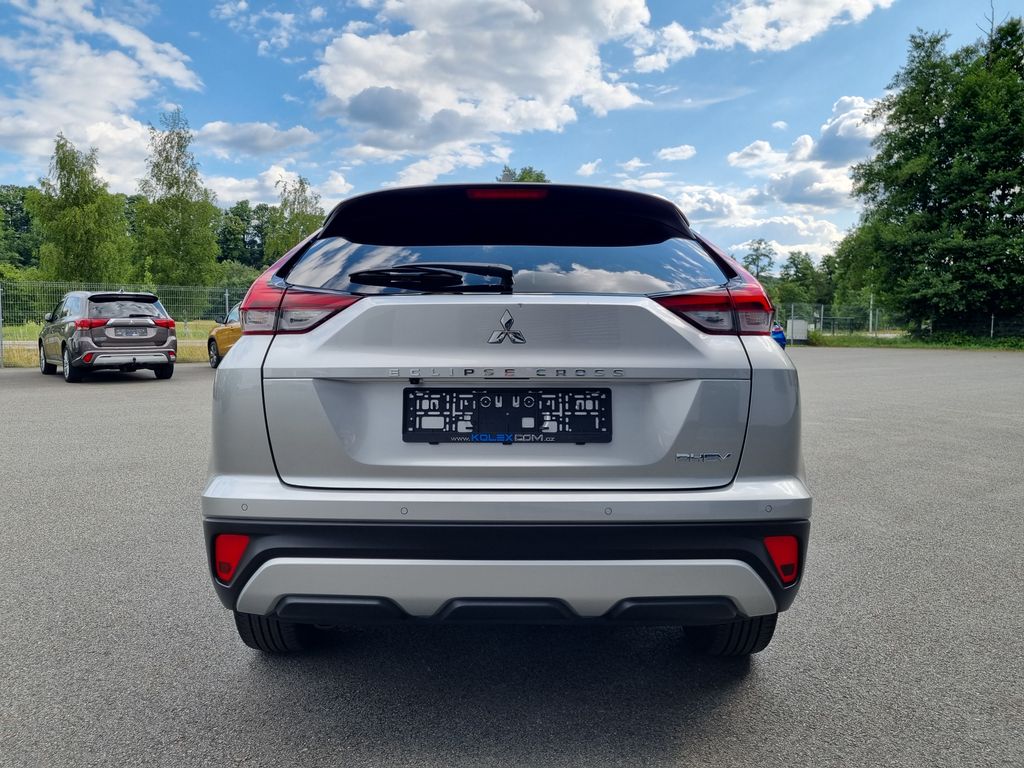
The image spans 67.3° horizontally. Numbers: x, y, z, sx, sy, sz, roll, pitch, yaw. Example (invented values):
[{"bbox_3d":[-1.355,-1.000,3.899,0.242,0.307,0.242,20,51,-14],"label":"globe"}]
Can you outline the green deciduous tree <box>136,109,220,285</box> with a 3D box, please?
[{"bbox_3d":[-18.578,-8.957,43.393,4.600,12.828,4.600,0,5,0],"label":"green deciduous tree"}]

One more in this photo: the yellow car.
[{"bbox_3d":[-5.649,-1.156,18.031,1.800,1.620,4.360,-4,6,-40],"label":"yellow car"}]

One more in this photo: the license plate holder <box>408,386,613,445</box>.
[{"bbox_3d":[-0.011,0.080,1.949,0.530,0.140,0.025,0,5,0],"label":"license plate holder"}]

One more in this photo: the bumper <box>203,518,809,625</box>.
[{"bbox_3d":[-0.012,0.467,2.098,1.760,0.300,0.450,0,5,0],"label":"bumper"}]

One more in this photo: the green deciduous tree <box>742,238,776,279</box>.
[{"bbox_3d":[25.375,-10.296,79.410,3.600,9.337,3.600,0,5,0],"label":"green deciduous tree"}]

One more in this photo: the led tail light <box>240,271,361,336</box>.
[{"bbox_3d":[-0.618,-0.223,2.189,0.440,0.190,0.400,0,5,0],"label":"led tail light"}]

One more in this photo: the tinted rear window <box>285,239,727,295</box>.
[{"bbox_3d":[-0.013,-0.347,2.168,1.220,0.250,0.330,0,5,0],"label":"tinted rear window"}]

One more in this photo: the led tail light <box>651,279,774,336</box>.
[{"bbox_3d":[0.588,-0.223,2.189,0.440,0.190,0.400,0,5,0],"label":"led tail light"}]

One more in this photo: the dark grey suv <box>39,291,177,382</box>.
[{"bbox_3d":[-8.268,-0.985,15.568,1.810,1.700,4.690,-4,6,-40],"label":"dark grey suv"}]

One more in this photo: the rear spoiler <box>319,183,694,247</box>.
[{"bbox_3d":[-0.015,-0.537,2.393,1.170,0.210,0.360,0,5,0],"label":"rear spoiler"}]

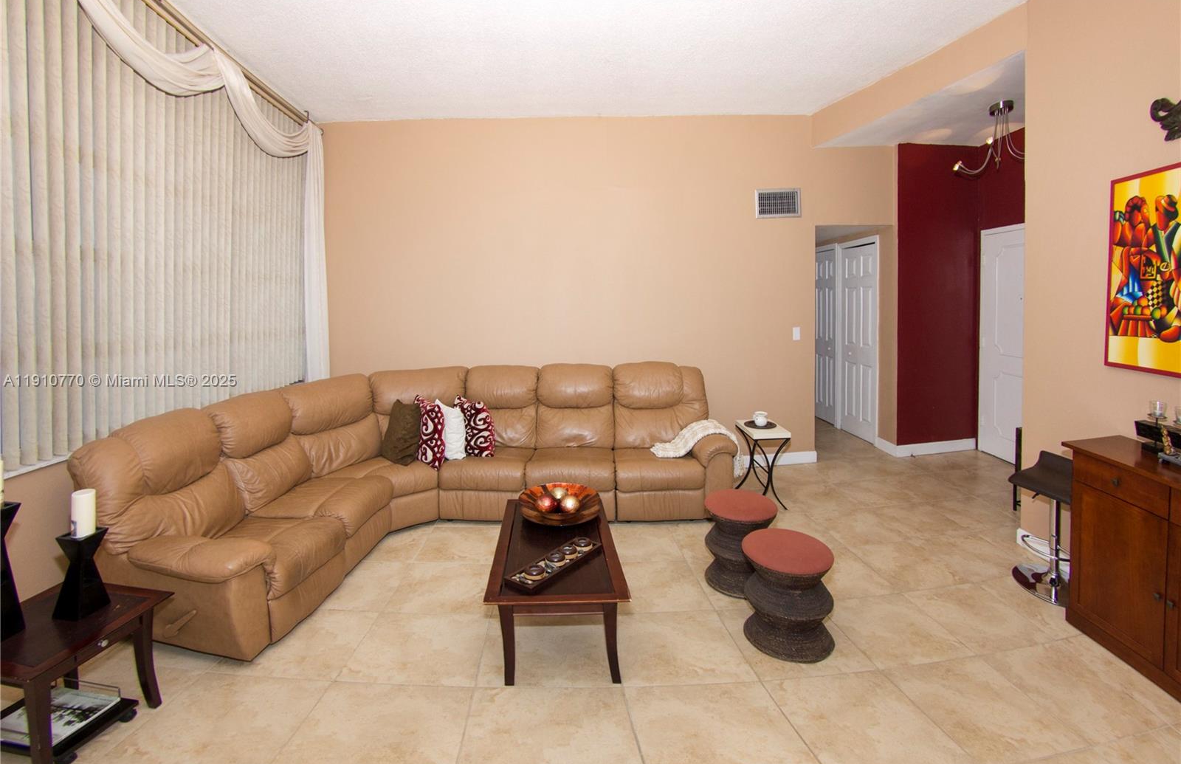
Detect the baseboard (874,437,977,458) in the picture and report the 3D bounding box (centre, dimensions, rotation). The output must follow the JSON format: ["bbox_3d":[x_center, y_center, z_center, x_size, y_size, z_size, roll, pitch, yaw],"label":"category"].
[{"bbox_3d":[3.130,0.600,4.660,0.860,0.105,0.360,0,7,-4],"label":"baseboard"}]

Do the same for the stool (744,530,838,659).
[{"bbox_3d":[0.884,0.943,2.220,0.375,0.430,0.375,0,7,-4],"label":"stool"}]

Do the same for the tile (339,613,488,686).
[{"bbox_3d":[-0.730,1.146,2.140,0.545,0.012,0.480,0,7,-4],"label":"tile"}]

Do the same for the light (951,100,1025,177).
[{"bbox_3d":[2.900,-1.770,3.460,0.600,0.430,0.600,0,7,-4],"label":"light"}]

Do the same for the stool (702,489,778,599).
[{"bbox_3d":[0.810,0.862,2.680,0.375,0.435,0.375,0,7,-4],"label":"stool"}]

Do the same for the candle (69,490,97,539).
[{"bbox_3d":[-1.735,0.449,1.680,0.062,0.150,0.062,0,7,-4],"label":"candle"}]

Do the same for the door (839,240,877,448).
[{"bbox_3d":[2.825,-0.430,5.200,0.050,2.030,0.650,0,3,-4],"label":"door"}]

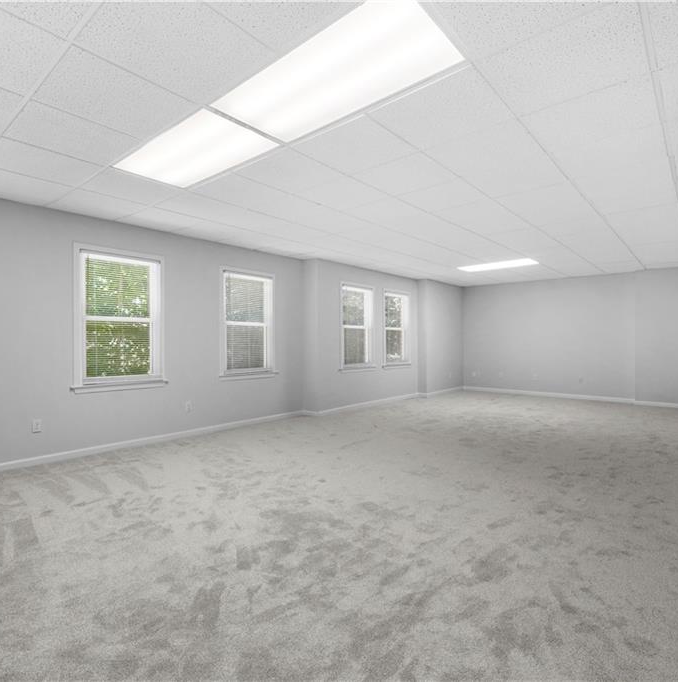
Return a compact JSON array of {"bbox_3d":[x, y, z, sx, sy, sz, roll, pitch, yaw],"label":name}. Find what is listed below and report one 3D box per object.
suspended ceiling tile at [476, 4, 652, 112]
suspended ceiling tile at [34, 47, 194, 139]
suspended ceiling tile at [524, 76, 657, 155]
[{"bbox_3d":[1.064,-1.292,1.872,0.600,0.020,0.600,0,0,41],"label":"suspended ceiling tile"},{"bbox_3d":[-1.188,-1.291,2.132,0.600,0.020,0.600,0,0,41],"label":"suspended ceiling tile"},{"bbox_3d":[1.475,-1.291,2.320,0.600,0.020,0.600,0,0,41],"label":"suspended ceiling tile"}]

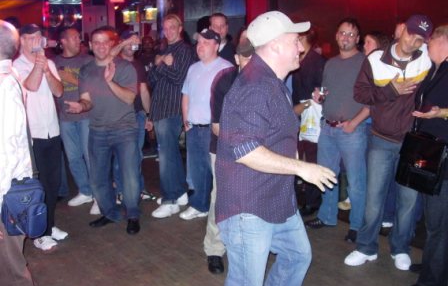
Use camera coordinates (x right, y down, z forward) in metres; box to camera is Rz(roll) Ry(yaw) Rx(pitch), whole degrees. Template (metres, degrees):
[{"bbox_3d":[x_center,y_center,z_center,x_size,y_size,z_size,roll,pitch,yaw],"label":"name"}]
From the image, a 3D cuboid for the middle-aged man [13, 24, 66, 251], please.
[{"bbox_3d":[-1.436,-0.048,3.870,0.470,1.750,0.430,-11,16,-42],"label":"middle-aged man"}]

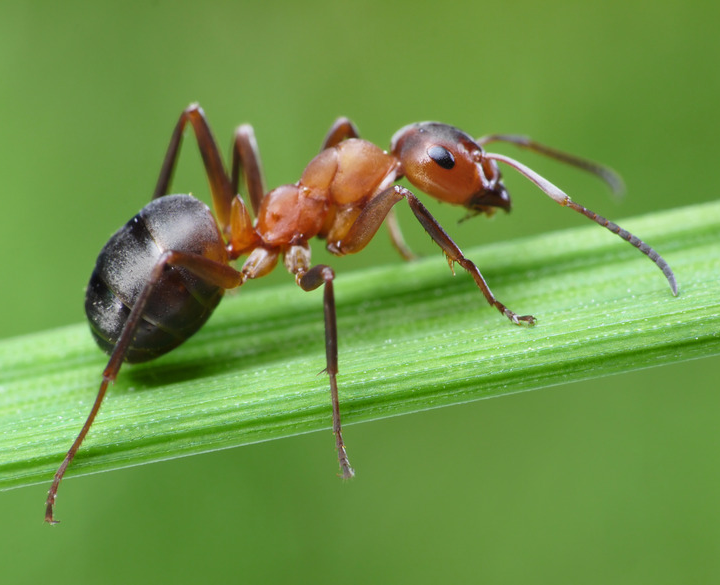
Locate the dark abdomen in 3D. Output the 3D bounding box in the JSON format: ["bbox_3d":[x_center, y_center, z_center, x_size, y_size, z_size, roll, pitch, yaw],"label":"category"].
[{"bbox_3d":[-0.003,0.000,0.107,0.002,0.003,0.002,37,5,-10],"label":"dark abdomen"}]

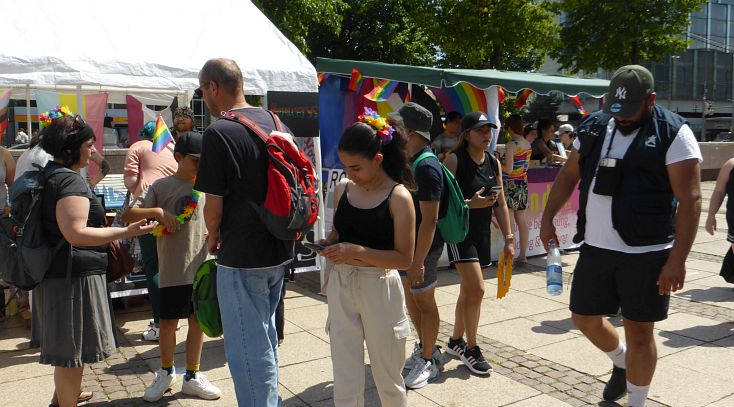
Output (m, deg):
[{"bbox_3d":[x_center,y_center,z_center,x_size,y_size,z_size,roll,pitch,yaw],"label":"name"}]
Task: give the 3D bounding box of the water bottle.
[{"bbox_3d":[0.949,0.324,3.220,0.080,0.295,0.080,-1,6,0],"label":"water bottle"}]

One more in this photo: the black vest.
[{"bbox_3d":[1.307,-0.140,3.180,0.520,0.680,0.360,2,6,30],"label":"black vest"}]

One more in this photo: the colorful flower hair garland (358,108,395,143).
[{"bbox_3d":[0.040,-0.331,2.700,0.170,0.140,0.140,3,7,37],"label":"colorful flower hair garland"}]

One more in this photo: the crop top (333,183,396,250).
[{"bbox_3d":[-0.011,0.055,2.710,0.290,0.290,0.220,3,7,30],"label":"crop top"}]

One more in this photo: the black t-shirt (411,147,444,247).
[{"bbox_3d":[0.359,-0.037,3.900,0.280,0.640,0.450,-3,6,-24],"label":"black t-shirt"}]

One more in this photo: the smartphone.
[{"bbox_3d":[-0.197,0.171,2.530,0.075,0.010,0.150,5,-6,45],"label":"smartphone"}]

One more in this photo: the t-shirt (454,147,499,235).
[{"bbox_3d":[0.700,-0.082,4.030,0.360,0.580,0.250,-3,6,-22],"label":"t-shirt"}]

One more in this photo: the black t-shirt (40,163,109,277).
[{"bbox_3d":[-1.516,0.078,3.320,0.330,0.570,0.490,-3,7,-24],"label":"black t-shirt"}]

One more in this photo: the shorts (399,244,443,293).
[{"bbox_3d":[0.333,0.336,3.960,0.280,0.420,0.360,-2,6,-14],"label":"shorts"}]

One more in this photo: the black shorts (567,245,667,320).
[{"bbox_3d":[1.252,0.354,3.130,0.440,0.410,0.320,5,8,41],"label":"black shorts"}]

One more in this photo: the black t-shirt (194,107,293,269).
[{"bbox_3d":[-0.575,-0.082,3.060,0.340,0.730,0.500,3,7,27],"label":"black t-shirt"}]

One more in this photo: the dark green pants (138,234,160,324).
[{"bbox_3d":[-1.530,0.441,4.760,0.310,0.920,0.340,4,8,41],"label":"dark green pants"}]

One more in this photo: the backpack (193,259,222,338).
[{"bbox_3d":[-0.799,0.485,3.250,0.270,0.420,0.190,3,7,33],"label":"backpack"}]

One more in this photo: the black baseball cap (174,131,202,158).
[{"bbox_3d":[-0.988,-0.328,3.570,0.175,0.135,0.245,-6,19,-43],"label":"black baseball cap"}]

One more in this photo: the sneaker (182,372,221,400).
[{"bbox_3d":[-0.955,1.040,3.673,0.255,0.110,0.097,3,7,24],"label":"sneaker"}]

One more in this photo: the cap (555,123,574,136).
[{"bbox_3d":[2.698,-1.005,8.700,0.265,0.140,0.175,-10,6,-11],"label":"cap"}]

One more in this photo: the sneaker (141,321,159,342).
[{"bbox_3d":[-1.561,0.940,4.740,0.270,0.120,0.105,-4,6,-27],"label":"sneaker"}]

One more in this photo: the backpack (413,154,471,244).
[{"bbox_3d":[0.466,-0.031,3.930,0.280,0.520,0.300,-3,6,-25],"label":"backpack"}]

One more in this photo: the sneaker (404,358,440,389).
[{"bbox_3d":[0.338,1.000,3.810,0.290,0.125,0.110,-6,8,-45],"label":"sneaker"}]

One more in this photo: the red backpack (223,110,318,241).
[{"bbox_3d":[-0.428,-0.131,2.980,0.330,0.560,0.310,3,7,27],"label":"red backpack"}]

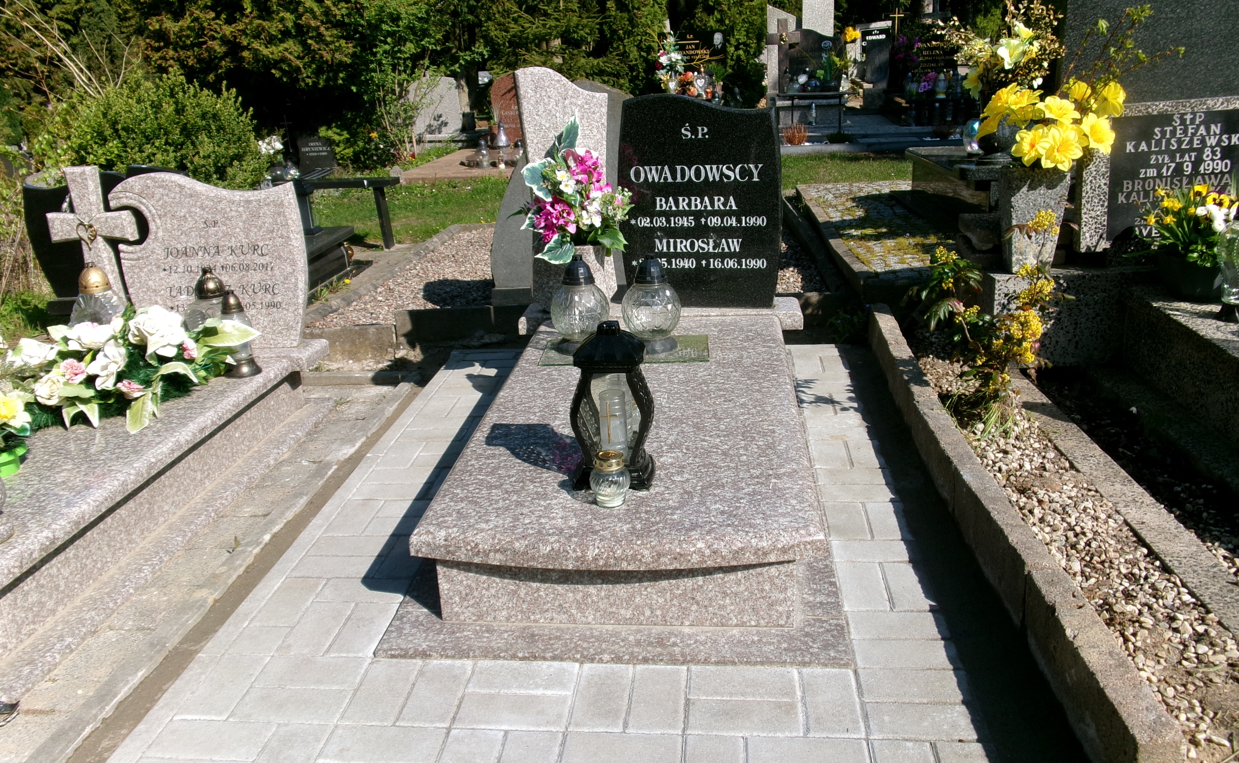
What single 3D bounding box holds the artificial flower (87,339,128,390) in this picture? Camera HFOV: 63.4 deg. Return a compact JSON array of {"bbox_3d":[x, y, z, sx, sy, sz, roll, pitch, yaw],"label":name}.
[{"bbox_3d":[-1.425,-0.047,2.785,0.112,0.140,0.090,-16,23,-34],"label":"artificial flower"}]

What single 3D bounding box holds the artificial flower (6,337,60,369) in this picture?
[{"bbox_3d":[-1.623,-0.079,2.771,0.135,0.080,0.110,-9,20,-16],"label":"artificial flower"}]

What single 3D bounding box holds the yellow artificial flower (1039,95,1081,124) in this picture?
[{"bbox_3d":[1.291,-0.797,2.942,0.125,0.060,0.100,5,64,23],"label":"yellow artificial flower"}]

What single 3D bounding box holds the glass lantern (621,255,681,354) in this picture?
[{"bbox_3d":[0.096,-0.238,2.972,0.177,0.280,0.177,-1,19,6],"label":"glass lantern"}]

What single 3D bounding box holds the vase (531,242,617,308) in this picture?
[{"bbox_3d":[-0.156,-0.367,3.493,0.280,0.230,0.170,-1,18,6],"label":"vase"}]

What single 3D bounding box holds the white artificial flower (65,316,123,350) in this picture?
[{"bbox_3d":[-1.568,-0.143,2.990,0.165,0.085,0.140,-13,21,-27],"label":"white artificial flower"}]

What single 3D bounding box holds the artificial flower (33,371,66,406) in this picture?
[{"bbox_3d":[-1.535,0.018,2.700,0.085,0.088,0.070,-16,-6,-35],"label":"artificial flower"}]

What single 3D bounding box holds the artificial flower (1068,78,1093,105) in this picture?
[{"bbox_3d":[1.346,-0.848,2.930,0.075,0.080,0.065,6,21,23],"label":"artificial flower"}]

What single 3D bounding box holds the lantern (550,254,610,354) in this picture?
[{"bbox_3d":[-0.121,-0.234,2.989,0.179,0.290,0.179,-1,19,6],"label":"lantern"}]

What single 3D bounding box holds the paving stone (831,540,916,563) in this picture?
[{"bbox_3d":[0.585,0.411,2.273,0.196,0.060,0.097,-1,19,6],"label":"paving stone"}]

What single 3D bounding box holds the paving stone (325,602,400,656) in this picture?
[{"bbox_3d":[-0.518,0.532,2.057,0.100,0.060,0.200,-1,19,6],"label":"paving stone"}]

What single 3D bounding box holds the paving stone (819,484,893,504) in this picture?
[{"bbox_3d":[0.616,0.314,2.564,0.200,0.055,0.100,-1,19,6],"label":"paving stone"}]

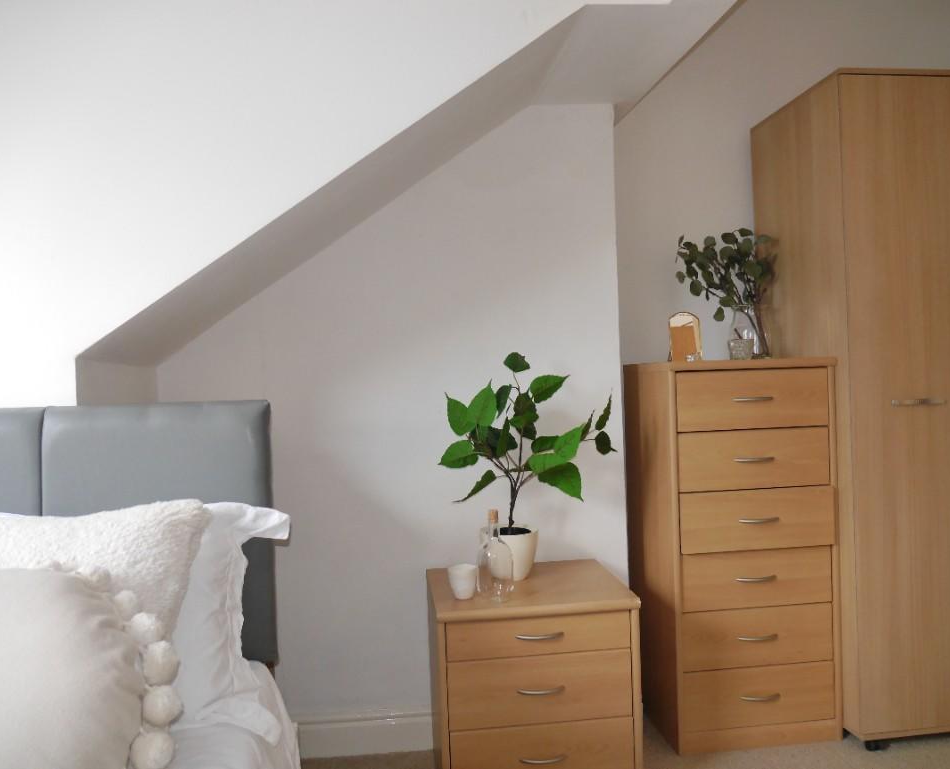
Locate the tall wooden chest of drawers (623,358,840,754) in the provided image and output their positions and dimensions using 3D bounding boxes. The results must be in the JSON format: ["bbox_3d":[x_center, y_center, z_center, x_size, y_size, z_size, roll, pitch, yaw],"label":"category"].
[{"bbox_3d":[0.777,0.481,2.558,0.494,1.100,0.439,-2,1,-7],"label":"tall wooden chest of drawers"}]

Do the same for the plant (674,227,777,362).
[{"bbox_3d":[0.779,-0.273,2.576,0.295,0.405,0.235,-2,1,-7],"label":"plant"}]

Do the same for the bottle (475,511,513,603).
[{"bbox_3d":[0.047,0.417,2.075,0.094,0.228,0.090,-2,1,-6],"label":"bottle"}]

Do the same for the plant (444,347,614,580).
[{"bbox_3d":[0.129,0.224,2.239,0.455,0.605,0.360,-2,1,-6],"label":"plant"}]

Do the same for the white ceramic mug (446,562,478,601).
[{"bbox_3d":[-0.030,0.492,2.086,0.075,0.084,0.075,-2,1,-6],"label":"white ceramic mug"}]

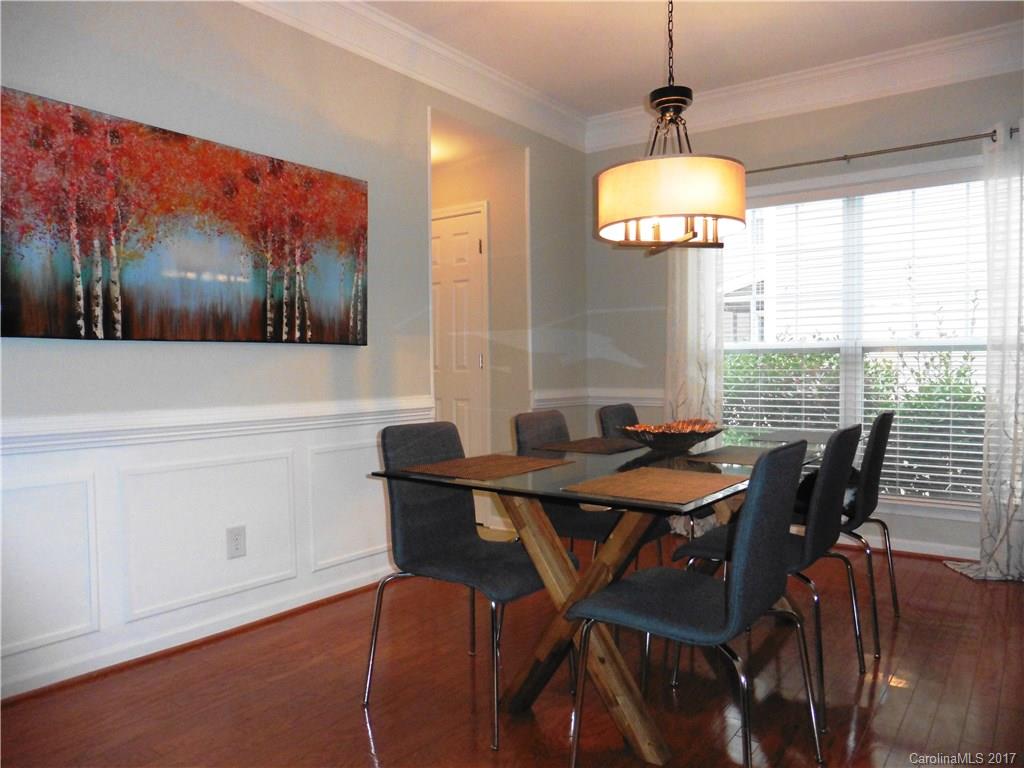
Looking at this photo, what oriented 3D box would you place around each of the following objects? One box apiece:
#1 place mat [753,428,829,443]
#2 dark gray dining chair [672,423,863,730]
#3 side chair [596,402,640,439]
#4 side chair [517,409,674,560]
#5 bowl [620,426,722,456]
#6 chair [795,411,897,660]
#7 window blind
[{"bbox_3d":[1.222,0.225,2.959,0.310,0.006,0.475,1,2,36],"label":"place mat"},{"bbox_3d":[0.843,0.554,2.327,0.520,0.840,0.500,1,2,36],"label":"dark gray dining chair"},{"bbox_3d":[0.705,0.529,3.275,0.540,0.845,0.500,1,2,36],"label":"side chair"},{"bbox_3d":[0.306,0.543,2.737,0.540,0.845,0.500,1,2,36],"label":"side chair"},{"bbox_3d":[0.588,0.194,2.581,0.370,0.088,0.370,0,1,0],"label":"bowl"},{"bbox_3d":[1.235,0.541,2.857,0.520,0.840,0.500,1,2,36],"label":"chair"},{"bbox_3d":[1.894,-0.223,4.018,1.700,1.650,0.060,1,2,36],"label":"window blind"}]

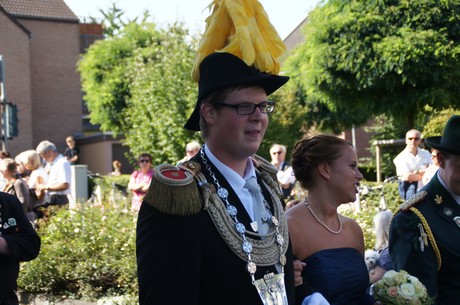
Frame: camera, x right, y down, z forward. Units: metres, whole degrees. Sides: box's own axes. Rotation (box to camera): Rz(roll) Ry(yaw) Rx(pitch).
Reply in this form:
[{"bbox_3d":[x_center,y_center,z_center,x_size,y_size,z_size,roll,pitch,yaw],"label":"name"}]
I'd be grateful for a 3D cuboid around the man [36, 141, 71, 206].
[{"bbox_3d":[-2.040,0.730,11.100,0.450,1.730,0.520,-2,1,-37],"label":"man"}]

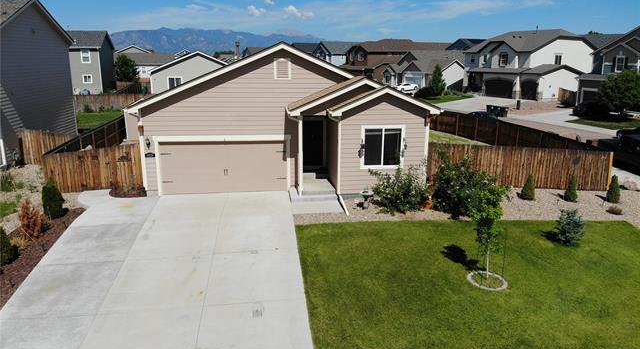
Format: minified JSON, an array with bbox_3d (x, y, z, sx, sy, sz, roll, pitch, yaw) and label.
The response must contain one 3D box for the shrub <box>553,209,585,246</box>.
[{"bbox_3d":[8.548,1.698,15.094,1.080,1.250,1.050,9,17,30],"label":"shrub"}]

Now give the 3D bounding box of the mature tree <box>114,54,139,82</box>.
[{"bbox_3d":[-29.231,-15.747,66.395,3.500,4.900,3.500,0,14,0],"label":"mature tree"}]

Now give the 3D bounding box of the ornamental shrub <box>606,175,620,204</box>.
[{"bbox_3d":[11.760,0.576,17.656,0.453,1.103,0.431,-1,15,-9],"label":"ornamental shrub"}]

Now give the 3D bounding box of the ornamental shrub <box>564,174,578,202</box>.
[{"bbox_3d":[10.522,0.558,18.402,0.600,1.180,0.580,9,17,30],"label":"ornamental shrub"}]

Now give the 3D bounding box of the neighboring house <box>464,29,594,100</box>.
[{"bbox_3d":[28.950,-14.716,58.399,12.000,8.500,14.500,-4,15,-17],"label":"neighboring house"}]

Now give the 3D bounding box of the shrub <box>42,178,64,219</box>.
[{"bbox_3d":[-9.143,0.797,15.153,0.685,1.427,0.653,-1,15,-9],"label":"shrub"}]

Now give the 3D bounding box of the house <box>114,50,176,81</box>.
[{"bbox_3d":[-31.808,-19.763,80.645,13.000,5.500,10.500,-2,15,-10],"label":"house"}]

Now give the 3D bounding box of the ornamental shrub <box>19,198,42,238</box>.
[{"bbox_3d":[-9.354,1.333,14.175,0.760,1.250,0.720,-10,17,-34],"label":"ornamental shrub"}]

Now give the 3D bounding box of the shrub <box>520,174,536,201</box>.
[{"bbox_3d":[8.093,0.494,17.117,0.543,1.016,0.517,-1,15,-9],"label":"shrub"}]

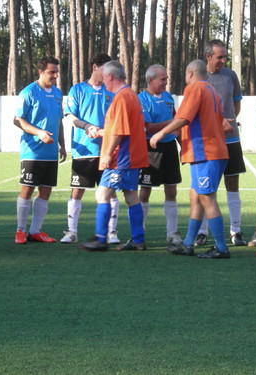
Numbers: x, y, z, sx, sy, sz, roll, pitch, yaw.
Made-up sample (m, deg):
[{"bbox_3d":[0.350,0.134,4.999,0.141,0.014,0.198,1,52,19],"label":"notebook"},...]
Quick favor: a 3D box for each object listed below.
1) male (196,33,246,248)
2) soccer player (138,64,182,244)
[{"bbox_3d":[0.849,-0.400,12.739,0.550,1.873,0.450,-3,8,-20],"label":"male"},{"bbox_3d":[0.292,-0.306,12.885,0.500,1.647,0.450,-3,8,-20],"label":"soccer player"}]

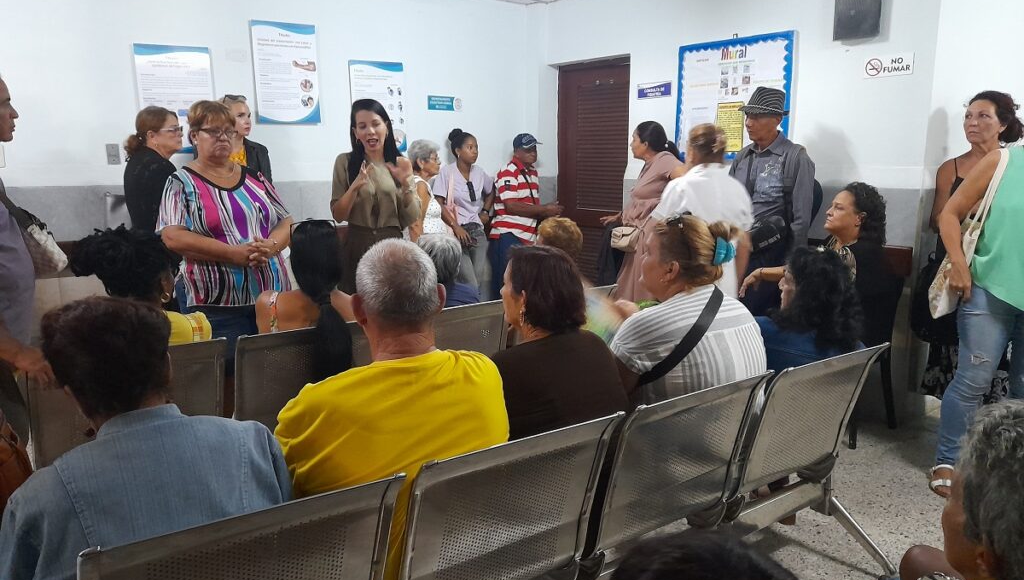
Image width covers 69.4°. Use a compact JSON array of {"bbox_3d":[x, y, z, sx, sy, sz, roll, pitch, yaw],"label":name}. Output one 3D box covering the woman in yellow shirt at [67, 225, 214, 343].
[{"bbox_3d":[-1.358,0.333,2.727,0.480,1.165,0.760,-4,11,-20],"label":"woman in yellow shirt"}]

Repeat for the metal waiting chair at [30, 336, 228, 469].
[{"bbox_3d":[-1.332,0.541,2.579,0.540,0.793,0.620,-7,12,-36],"label":"metal waiting chair"}]

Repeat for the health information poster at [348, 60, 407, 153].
[{"bbox_3d":[-0.916,-1.263,5.099,0.410,0.600,0.010,-7,13,-36],"label":"health information poster"}]

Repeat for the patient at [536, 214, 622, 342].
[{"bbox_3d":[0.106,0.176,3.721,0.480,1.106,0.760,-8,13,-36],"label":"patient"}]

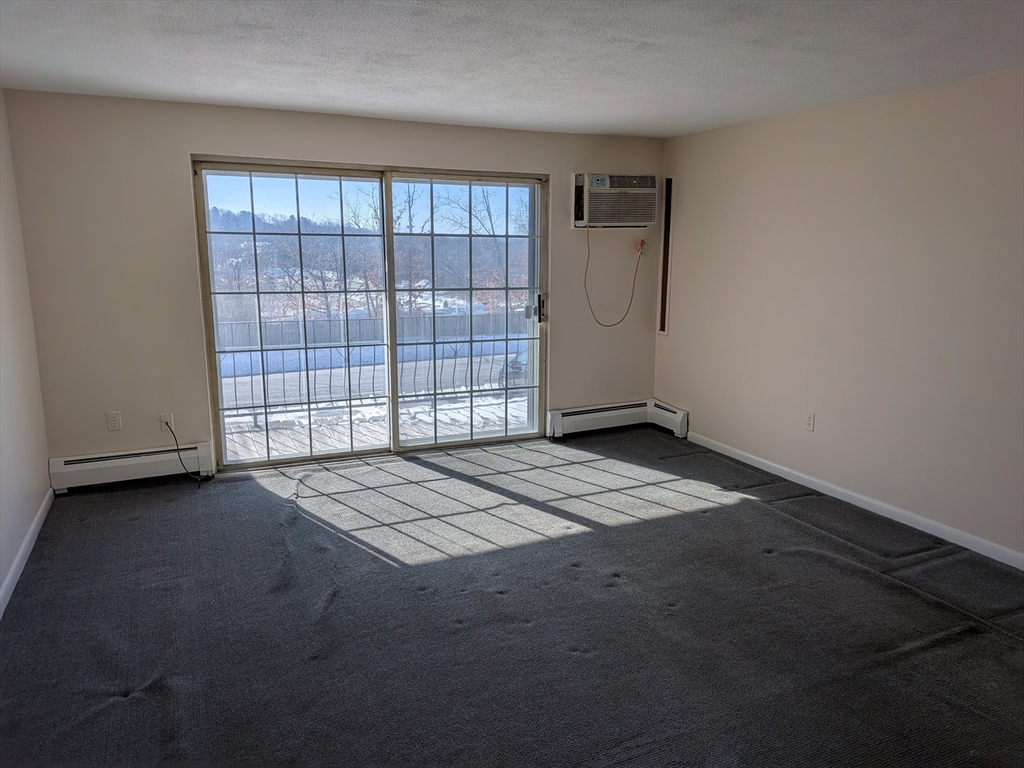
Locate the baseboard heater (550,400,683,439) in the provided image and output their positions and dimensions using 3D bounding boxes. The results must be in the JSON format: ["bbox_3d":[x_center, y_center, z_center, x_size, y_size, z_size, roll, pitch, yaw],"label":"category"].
[{"bbox_3d":[0.850,0.311,5.709,1.025,0.230,0.460,-5,12,-25],"label":"baseboard heater"}]

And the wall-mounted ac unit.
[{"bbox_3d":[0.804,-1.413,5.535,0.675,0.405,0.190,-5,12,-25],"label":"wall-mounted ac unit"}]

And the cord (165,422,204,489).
[{"bbox_3d":[-2.071,0.439,4.479,0.180,0.405,0.210,-5,12,-25],"label":"cord"}]

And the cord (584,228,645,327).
[{"bbox_3d":[0.841,-0.847,5.685,0.540,0.780,0.080,-5,12,-25],"label":"cord"}]

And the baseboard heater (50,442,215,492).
[{"bbox_3d":[-2.356,0.521,4.432,0.893,0.207,0.080,-5,12,-25],"label":"baseboard heater"}]

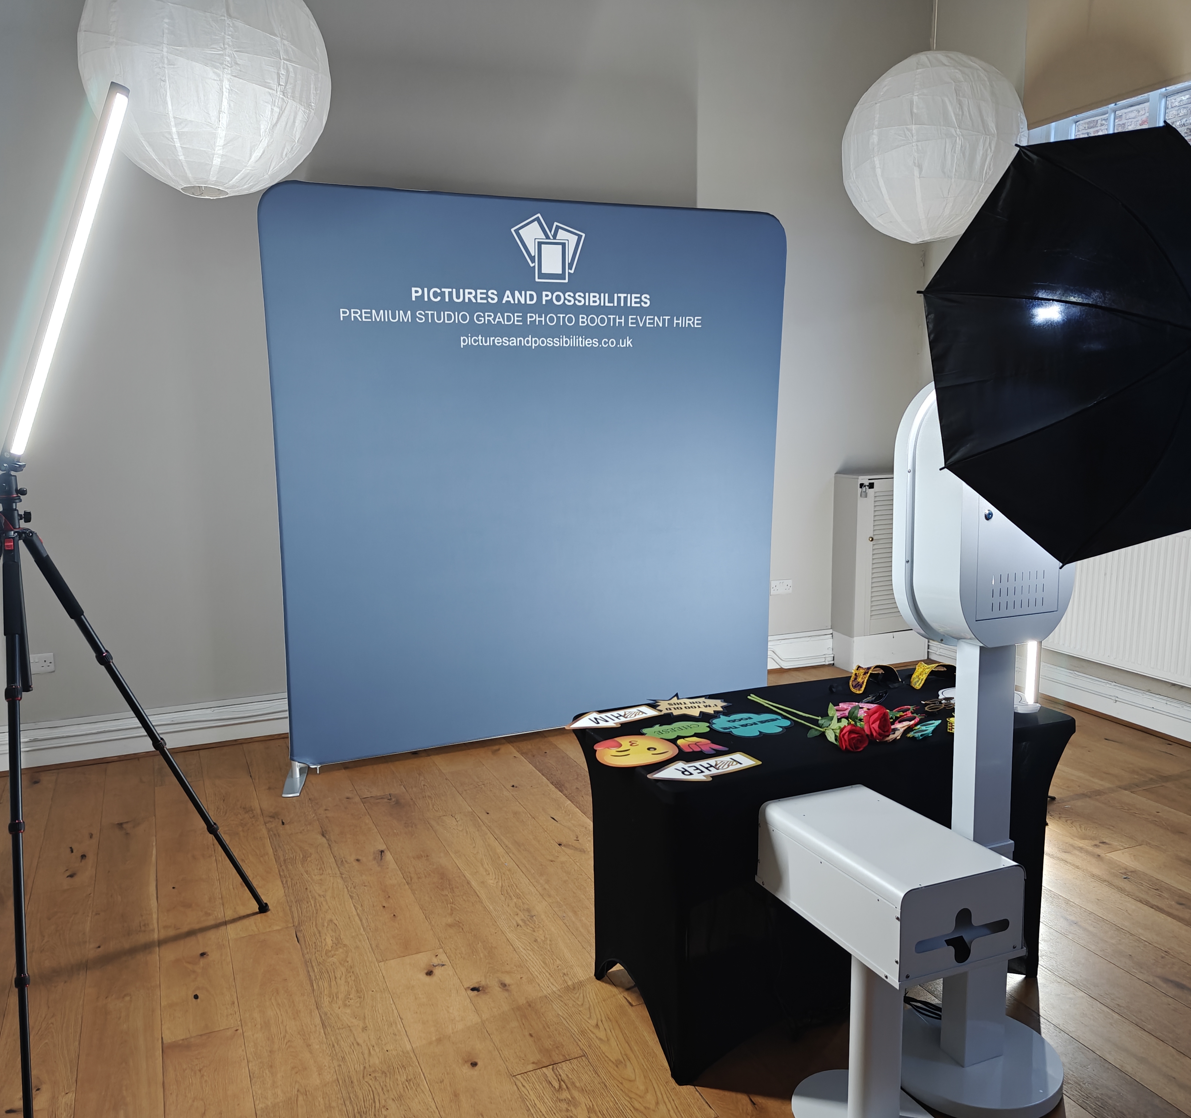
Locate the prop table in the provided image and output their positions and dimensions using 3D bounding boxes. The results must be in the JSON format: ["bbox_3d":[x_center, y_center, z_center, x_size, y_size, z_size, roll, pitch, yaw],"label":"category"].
[{"bbox_3d":[0.590,0.784,2.681,1.206,0.744,0.621,-4,9,-22],"label":"prop table"}]

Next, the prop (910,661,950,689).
[{"bbox_3d":[0.991,0.334,2.924,0.170,0.061,0.070,-6,10,-29],"label":"prop"}]

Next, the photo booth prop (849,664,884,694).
[{"bbox_3d":[0.818,0.341,2.891,0.165,0.062,0.068,-6,10,-29],"label":"photo booth prop"}]

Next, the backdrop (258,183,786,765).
[{"bbox_3d":[-0.211,-0.396,4.636,2.447,2.471,0.060,-4,9,-22],"label":"backdrop"}]

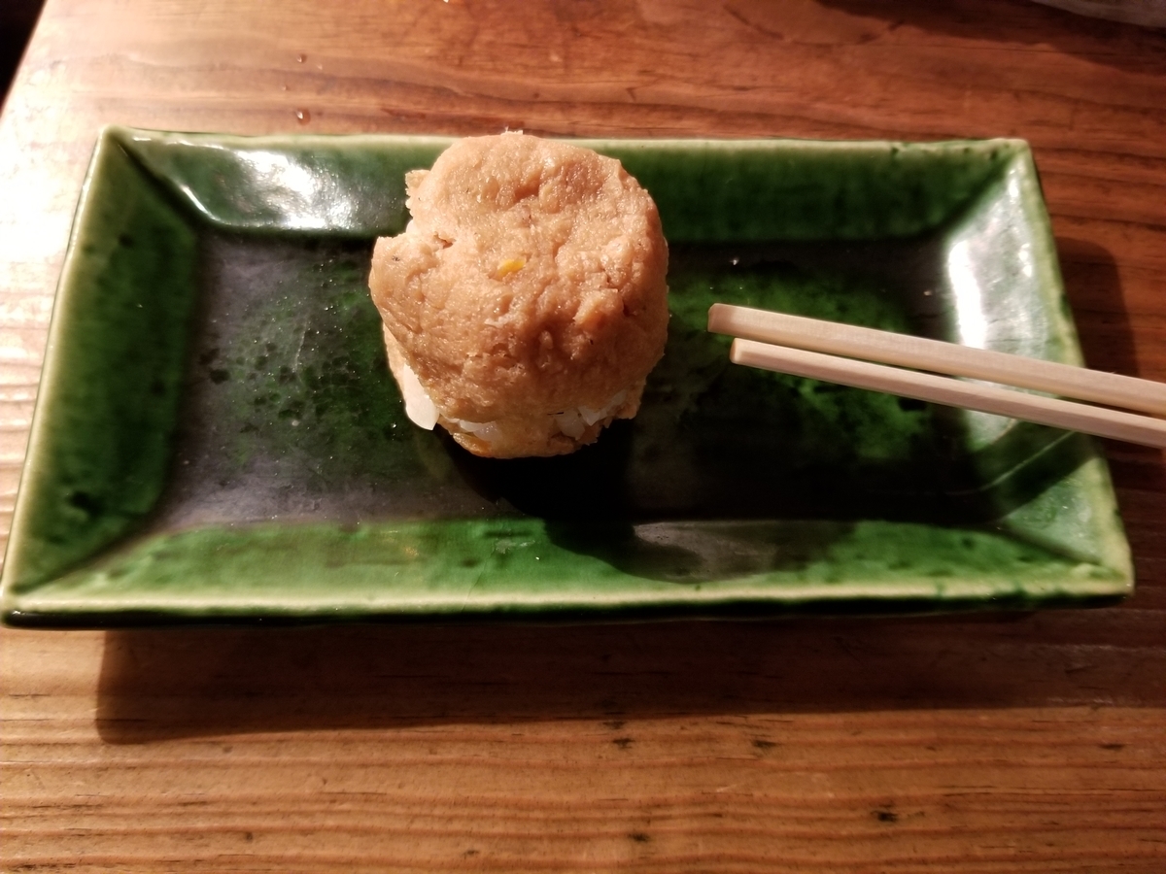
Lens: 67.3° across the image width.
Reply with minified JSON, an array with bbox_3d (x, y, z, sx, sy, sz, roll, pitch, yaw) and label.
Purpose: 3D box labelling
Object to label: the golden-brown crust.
[{"bbox_3d":[-0.013,-0.030,0.187,0.062,0.046,0.067,-1,69,-4],"label":"golden-brown crust"}]

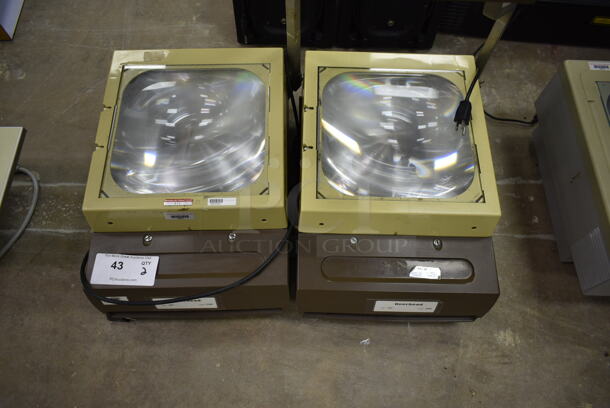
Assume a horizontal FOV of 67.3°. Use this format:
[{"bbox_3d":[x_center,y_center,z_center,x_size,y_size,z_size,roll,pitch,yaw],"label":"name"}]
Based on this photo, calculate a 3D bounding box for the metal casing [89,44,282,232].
[{"bbox_3d":[-0.203,-0.131,0.855,0.333,0.062,0.351,-1,65,-1],"label":"metal casing"}]

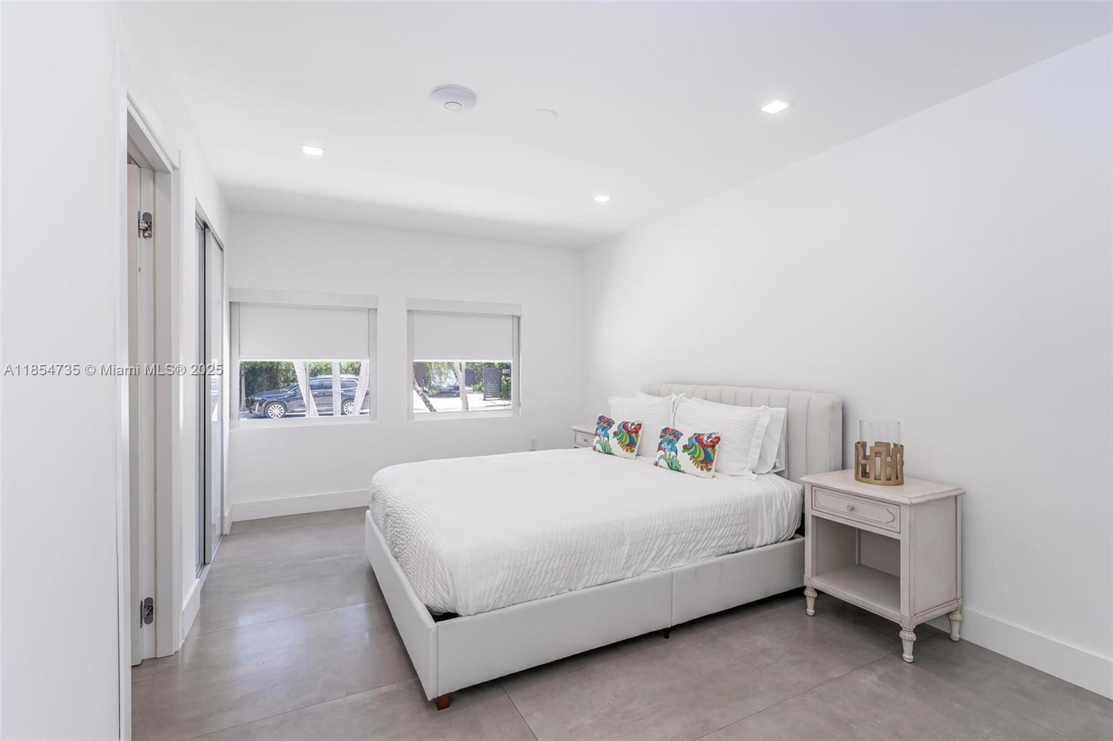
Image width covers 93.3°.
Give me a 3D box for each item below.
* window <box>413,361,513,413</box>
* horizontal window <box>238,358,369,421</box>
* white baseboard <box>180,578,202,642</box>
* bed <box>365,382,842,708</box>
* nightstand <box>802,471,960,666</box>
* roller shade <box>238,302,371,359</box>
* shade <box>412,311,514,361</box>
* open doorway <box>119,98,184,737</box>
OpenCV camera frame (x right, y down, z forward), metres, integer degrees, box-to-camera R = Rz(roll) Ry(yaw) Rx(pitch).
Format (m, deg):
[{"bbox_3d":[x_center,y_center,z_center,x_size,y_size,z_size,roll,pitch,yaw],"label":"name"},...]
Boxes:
[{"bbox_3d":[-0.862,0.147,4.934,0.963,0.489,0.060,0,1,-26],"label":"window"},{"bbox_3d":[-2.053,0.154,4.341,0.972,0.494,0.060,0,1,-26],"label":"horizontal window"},{"bbox_3d":[-1.711,1.112,2.456,0.018,0.141,0.398,0,1,-26],"label":"white baseboard"},{"bbox_3d":[0.164,0.646,3.045,2.223,1.066,1.664,0,1,-28],"label":"bed"},{"bbox_3d":[1.500,0.856,2.431,0.392,0.659,0.506,0,1,-28],"label":"nightstand"},{"bbox_3d":[-2.041,-0.313,4.315,0.973,0.448,0.040,0,1,-26],"label":"roller shade"},{"bbox_3d":[-0.851,-0.318,4.908,0.963,0.449,0.040,0,1,-26],"label":"shade"},{"bbox_3d":[-1.479,0.145,1.849,0.120,2.085,0.922,0,1,-26],"label":"open doorway"}]

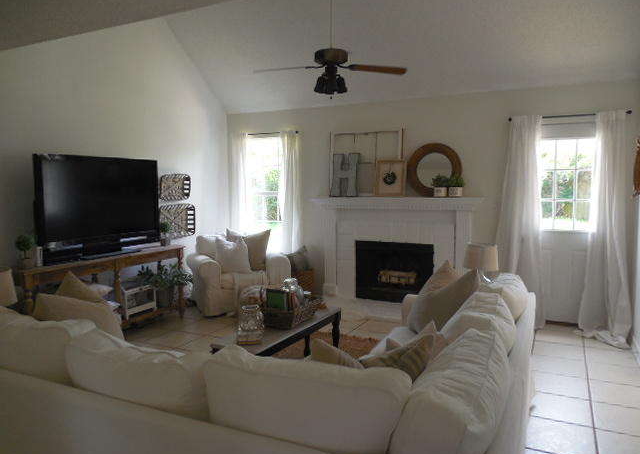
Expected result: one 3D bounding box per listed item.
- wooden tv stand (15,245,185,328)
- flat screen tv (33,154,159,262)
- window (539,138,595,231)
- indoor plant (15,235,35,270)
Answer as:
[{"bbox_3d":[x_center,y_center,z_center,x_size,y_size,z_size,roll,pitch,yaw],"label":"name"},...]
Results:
[{"bbox_3d":[-2.130,0.697,4.609,0.430,0.800,1.810,2,6,28],"label":"wooden tv stand"},{"bbox_3d":[-2.150,-0.192,4.614,0.200,0.970,1.280,2,6,28],"label":"flat screen tv"},{"bbox_3d":[2.504,-0.424,4.722,0.560,0.960,0.060,2,6,28],"label":"window"},{"bbox_3d":[-2.447,0.191,3.846,0.145,0.290,0.145,2,5,28],"label":"indoor plant"}]

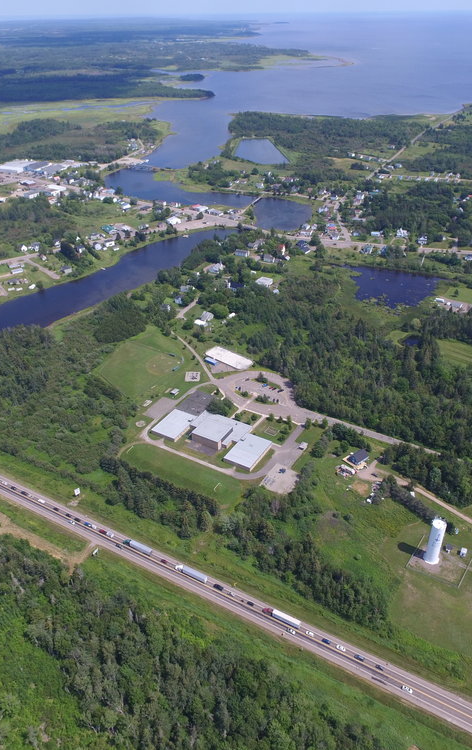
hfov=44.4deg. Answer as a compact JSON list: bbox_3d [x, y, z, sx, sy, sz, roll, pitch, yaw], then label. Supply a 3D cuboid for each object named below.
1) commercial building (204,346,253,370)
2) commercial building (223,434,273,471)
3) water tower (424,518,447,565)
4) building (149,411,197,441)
[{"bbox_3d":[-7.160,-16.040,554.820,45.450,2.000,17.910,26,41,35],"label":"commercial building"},{"bbox_3d":[9.680,58.080,436.620,22.020,3.900,34.060,17,37,26],"label":"commercial building"},{"bbox_3d":[119.510,100.060,345.580,8.910,28.500,8.910,-1,33,0],"label":"water tower"},{"bbox_3d":[-48.620,40.300,466.030,22.250,3.600,32.760,17,37,26],"label":"building"}]

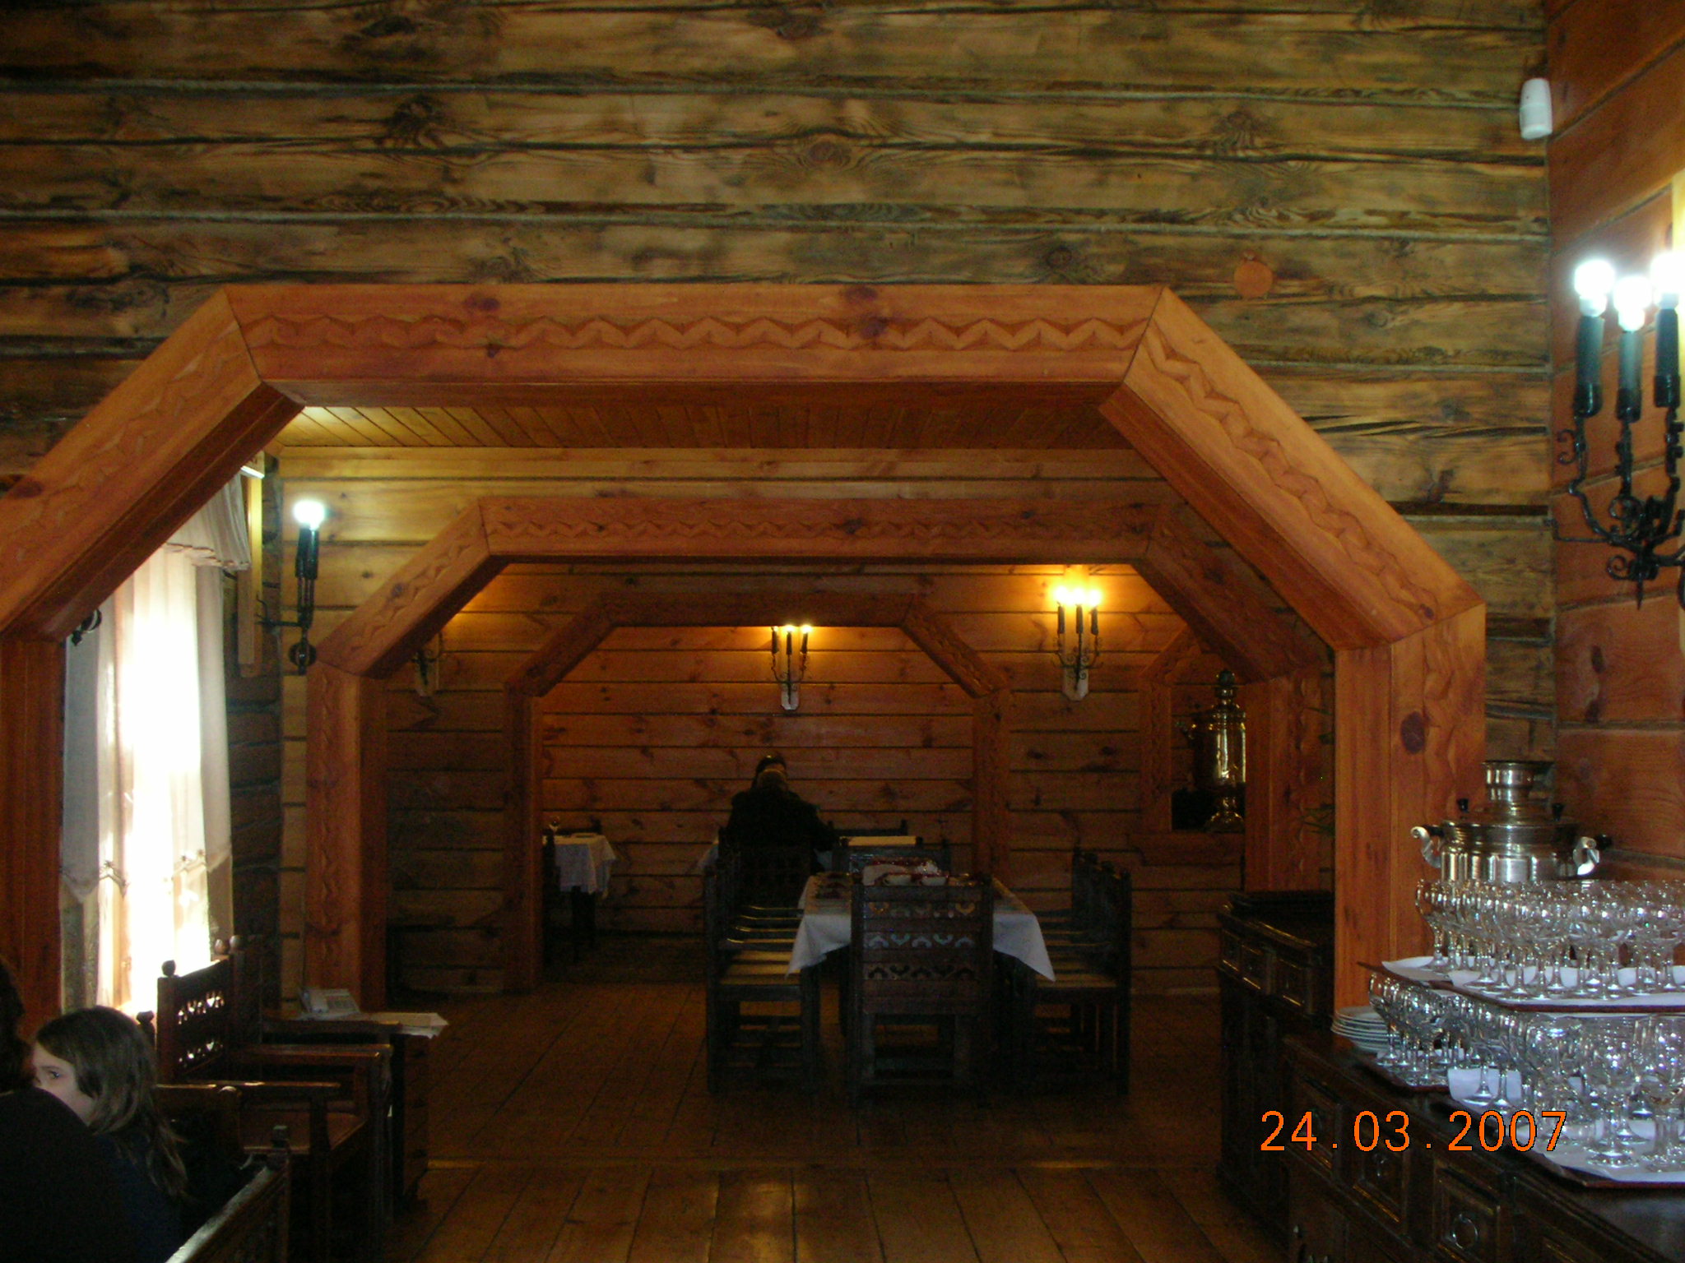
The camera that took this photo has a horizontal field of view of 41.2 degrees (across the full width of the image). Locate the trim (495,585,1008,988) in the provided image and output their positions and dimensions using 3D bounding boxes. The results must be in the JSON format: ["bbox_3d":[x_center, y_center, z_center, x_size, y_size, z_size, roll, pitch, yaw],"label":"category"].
[{"bbox_3d":[-0.496,0.929,13.243,2.945,2.316,0.350,0,-2,-1],"label":"trim"}]

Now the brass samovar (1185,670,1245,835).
[{"bbox_3d":[2.274,0.708,13.251,0.540,0.973,0.460,0,-2,-1],"label":"brass samovar"}]

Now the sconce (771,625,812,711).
[{"bbox_3d":[-0.366,0.238,15.871,0.286,0.653,0.200,0,-2,-1],"label":"sconce"}]

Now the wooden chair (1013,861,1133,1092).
[{"bbox_3d":[0.958,1.470,9.578,0.481,0.930,0.568,0,-2,-1],"label":"wooden chair"}]

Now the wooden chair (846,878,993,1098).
[{"bbox_3d":[0.319,1.467,9.348,0.588,0.915,0.500,0,-2,-1],"label":"wooden chair"}]

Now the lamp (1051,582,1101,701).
[{"bbox_3d":[1.372,0.065,13.070,0.260,0.676,0.200,0,-2,-1],"label":"lamp"}]

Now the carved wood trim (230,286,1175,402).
[{"bbox_3d":[-0.304,-0.604,4.754,1.910,0.199,0.340,0,-2,-1],"label":"carved wood trim"}]

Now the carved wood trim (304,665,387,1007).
[{"bbox_3d":[-1.773,0.989,7.944,0.186,1.747,0.420,0,-2,-1],"label":"carved wood trim"}]

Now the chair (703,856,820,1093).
[{"bbox_3d":[-0.336,1.461,9.607,0.470,0.948,0.568,0,-2,-1],"label":"chair"}]

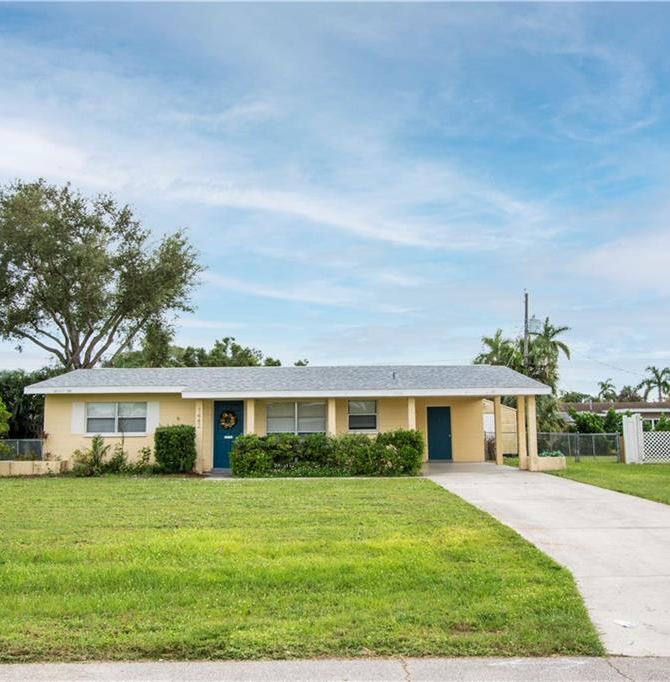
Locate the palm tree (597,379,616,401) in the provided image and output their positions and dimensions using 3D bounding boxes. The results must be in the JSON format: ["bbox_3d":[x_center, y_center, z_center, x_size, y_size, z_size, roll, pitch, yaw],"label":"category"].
[{"bbox_3d":[36.725,8.453,91.759,2.400,6.800,2.400,-1,-7,0],"label":"palm tree"}]

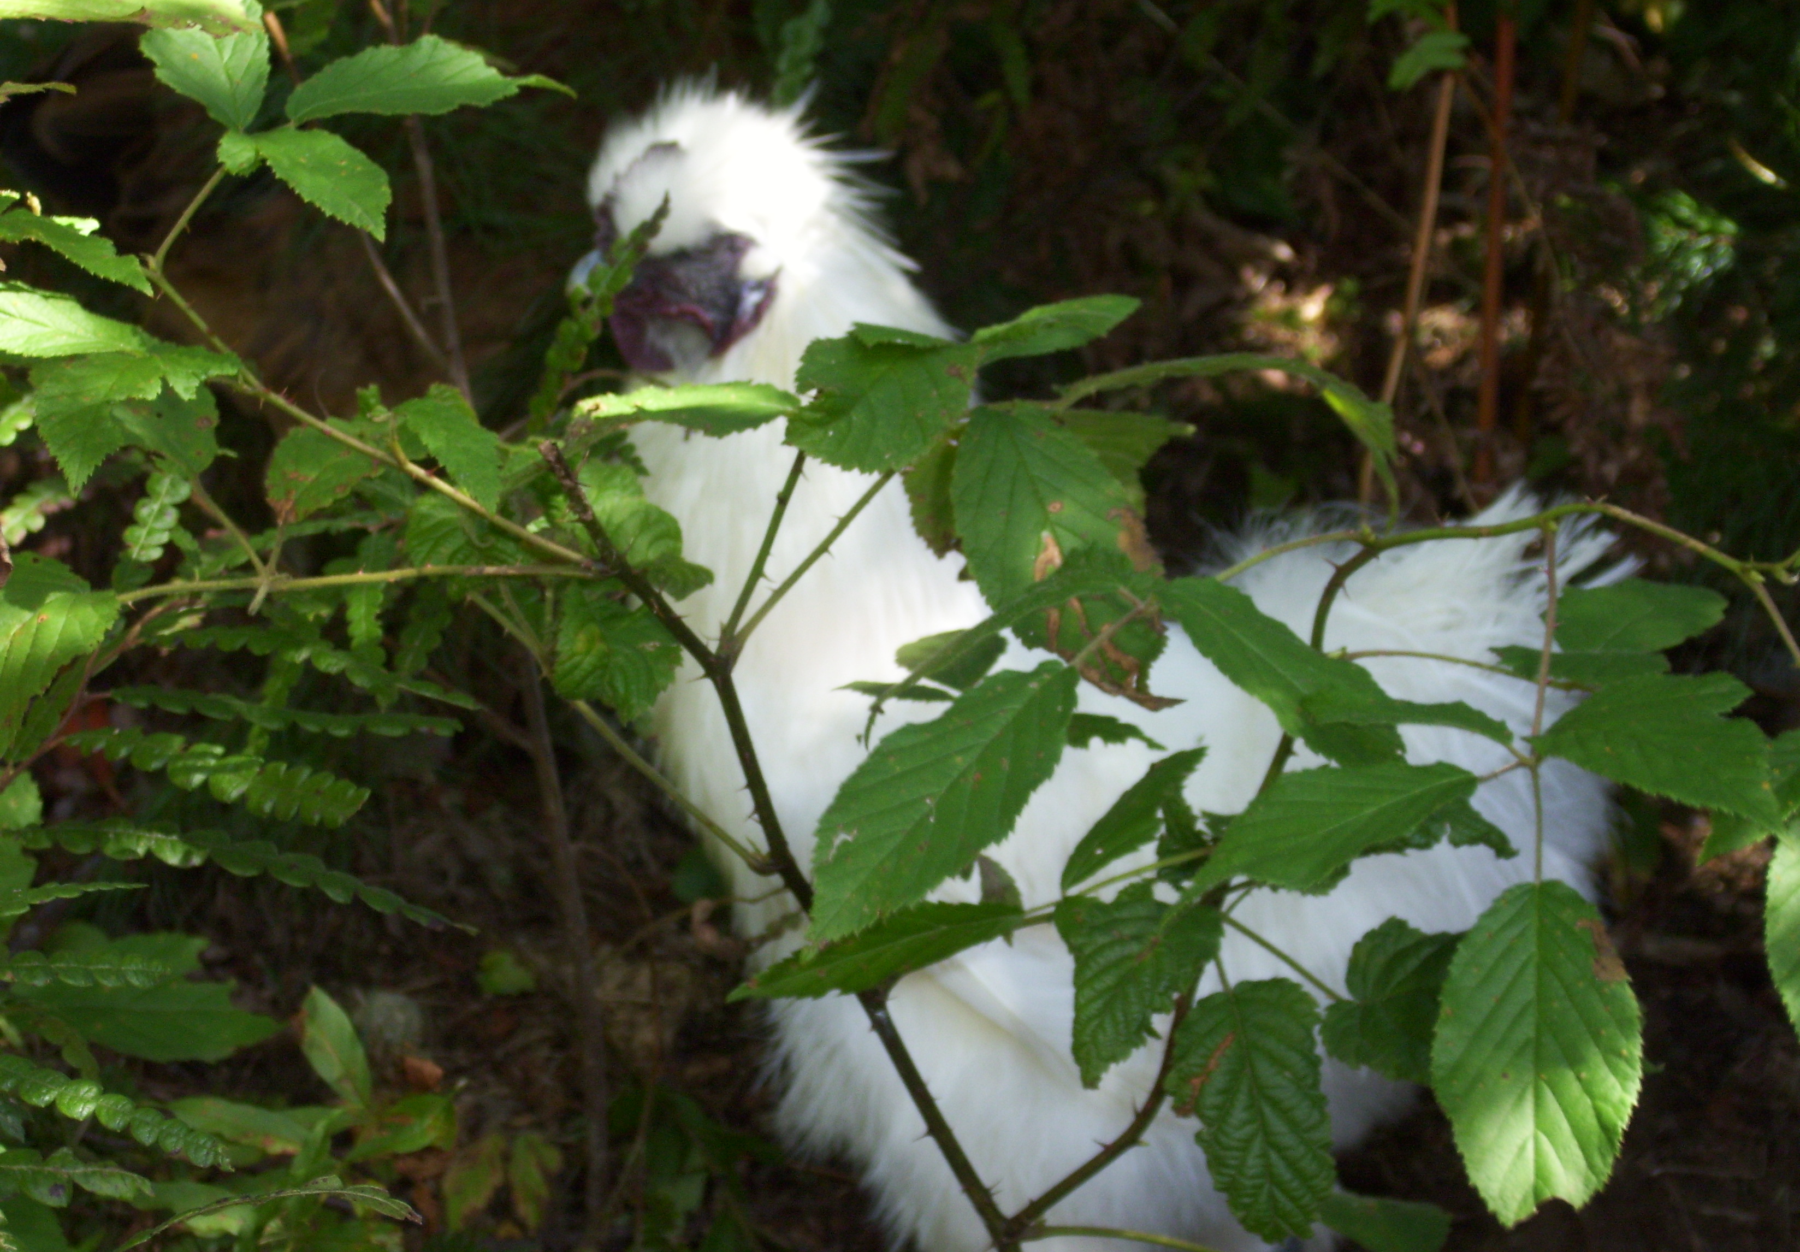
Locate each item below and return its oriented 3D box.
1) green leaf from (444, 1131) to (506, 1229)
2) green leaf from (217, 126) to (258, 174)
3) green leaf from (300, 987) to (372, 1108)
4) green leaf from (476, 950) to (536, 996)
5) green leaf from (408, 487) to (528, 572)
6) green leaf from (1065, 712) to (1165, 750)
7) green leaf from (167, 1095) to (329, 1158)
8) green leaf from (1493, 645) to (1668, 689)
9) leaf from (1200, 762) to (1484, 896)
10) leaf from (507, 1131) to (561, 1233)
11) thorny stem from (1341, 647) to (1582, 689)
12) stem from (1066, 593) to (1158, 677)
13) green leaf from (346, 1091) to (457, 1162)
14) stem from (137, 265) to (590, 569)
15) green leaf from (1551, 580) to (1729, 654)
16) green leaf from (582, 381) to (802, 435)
[{"bbox_3d":[-0.125,0.163,1.560,0.016,0.007,0.031,20,67,22],"label":"green leaf"},{"bbox_3d":[-0.161,-0.116,1.290,0.011,0.006,0.012,8,51,18],"label":"green leaf"},{"bbox_3d":[-0.168,0.126,1.580,0.016,0.040,0.008,-18,-10,-36],"label":"green leaf"},{"bbox_3d":[-0.130,0.114,1.750,0.020,0.006,0.022,-1,37,-1],"label":"green leaf"},{"bbox_3d":[-0.118,-0.025,1.450,0.038,0.010,0.033,12,54,9],"label":"green leaf"},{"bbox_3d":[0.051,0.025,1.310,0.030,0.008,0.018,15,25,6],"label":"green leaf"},{"bbox_3d":[-0.196,0.151,1.600,0.046,0.008,0.020,15,36,2],"label":"green leaf"},{"bbox_3d":[0.168,0.010,1.310,0.047,0.011,0.026,6,18,12],"label":"green leaf"},{"bbox_3d":[0.107,0.049,1.280,0.074,0.013,0.034,-24,44,-11],"label":"leaf"},{"bbox_3d":[-0.107,0.163,1.560,0.016,0.032,0.007,-4,-22,-15],"label":"leaf"},{"bbox_3d":[0.150,0.011,1.420,0.068,0.008,0.012,8,12,-17],"label":"thorny stem"},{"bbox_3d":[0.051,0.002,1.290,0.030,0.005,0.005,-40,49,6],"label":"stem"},{"bbox_3d":[-0.138,0.139,1.470,0.034,0.008,0.018,-31,49,-12],"label":"green leaf"},{"bbox_3d":[-0.141,-0.054,1.400,0.147,0.011,0.012,35,10,-16],"label":"stem"},{"bbox_3d":[0.202,-0.002,1.450,0.047,0.010,0.028,1,41,-8],"label":"green leaf"},{"bbox_3d":[-0.053,-0.053,1.300,0.055,0.010,0.027,-5,18,-6],"label":"green leaf"}]

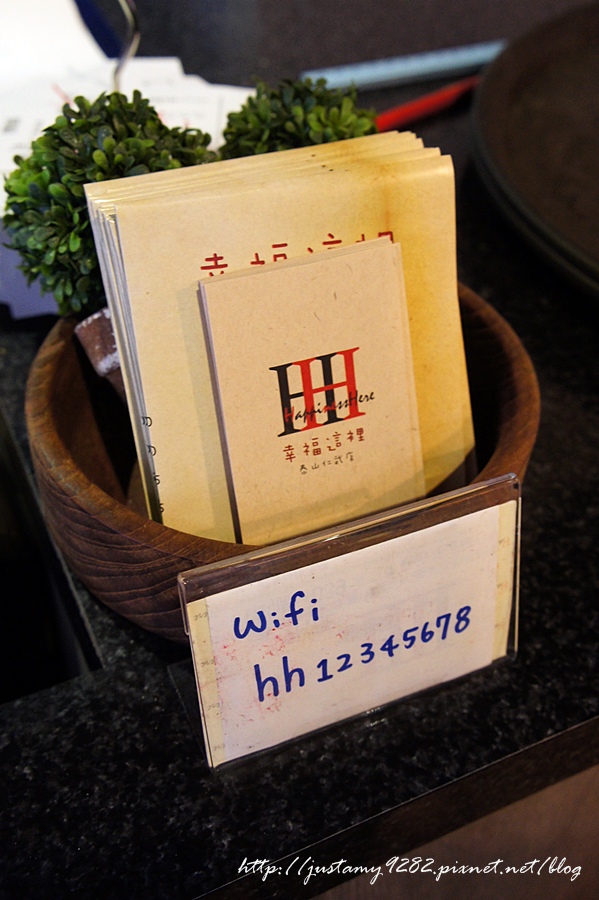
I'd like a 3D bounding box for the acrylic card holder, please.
[{"bbox_3d":[0.014,0.040,0.266,0.094,0.061,0.037,-15,46,-17],"label":"acrylic card holder"}]

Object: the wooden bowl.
[{"bbox_3d":[-0.005,-0.002,0.311,0.152,0.058,0.152,1,44,-1],"label":"wooden bowl"}]

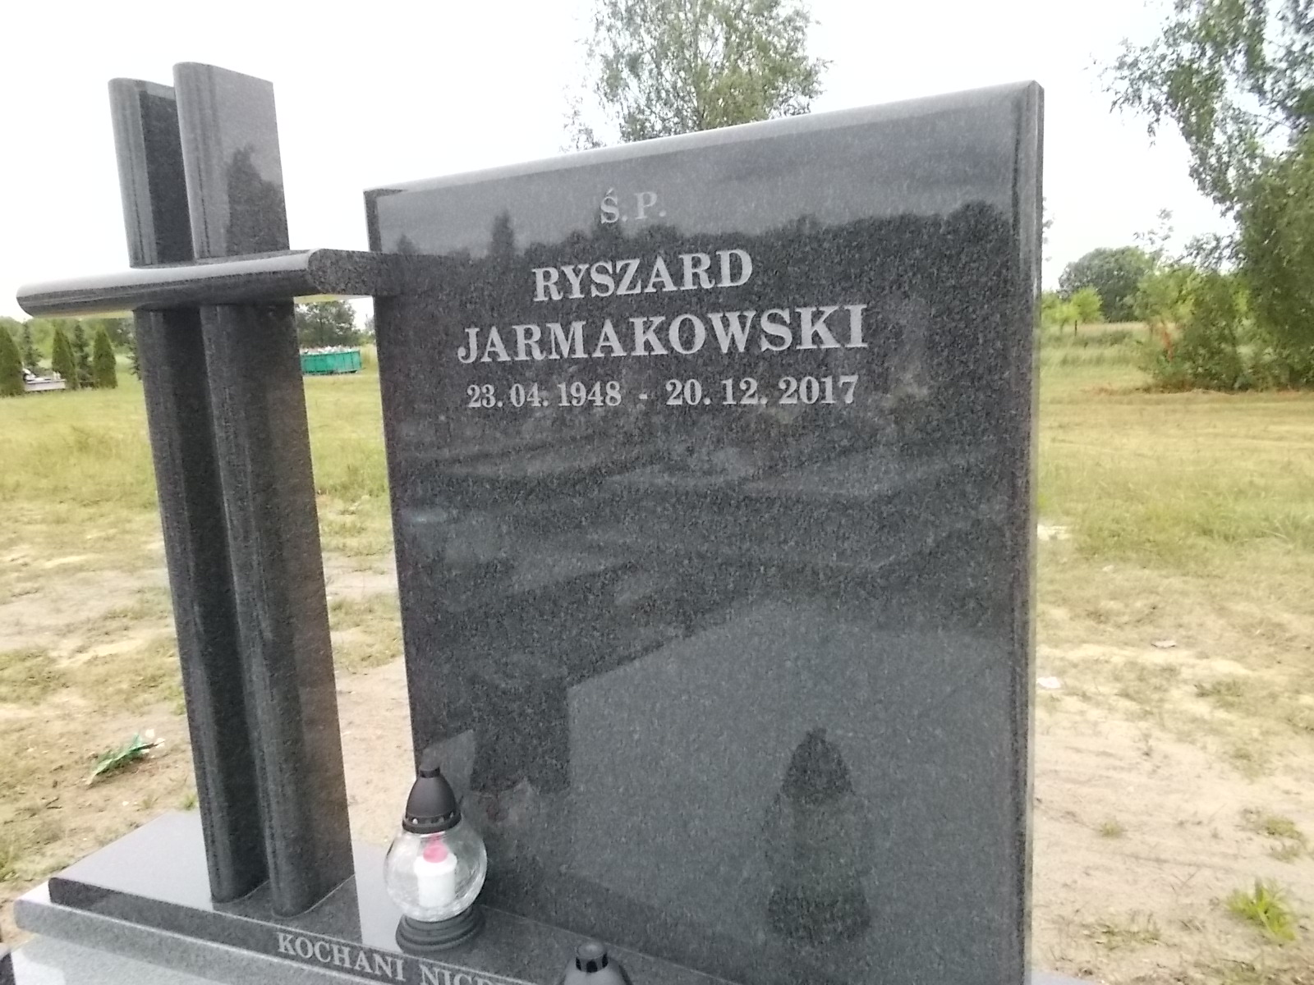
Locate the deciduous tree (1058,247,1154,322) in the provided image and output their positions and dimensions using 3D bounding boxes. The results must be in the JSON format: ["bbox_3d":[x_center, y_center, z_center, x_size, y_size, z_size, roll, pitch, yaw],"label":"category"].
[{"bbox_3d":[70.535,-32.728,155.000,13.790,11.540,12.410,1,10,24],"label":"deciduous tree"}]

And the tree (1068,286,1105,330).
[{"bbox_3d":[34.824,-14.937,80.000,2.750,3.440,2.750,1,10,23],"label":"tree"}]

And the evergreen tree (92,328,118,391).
[{"bbox_3d":[-25.159,-6.132,45.000,1.070,2.830,1.070,-7,10,-28],"label":"evergreen tree"}]

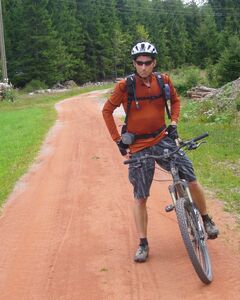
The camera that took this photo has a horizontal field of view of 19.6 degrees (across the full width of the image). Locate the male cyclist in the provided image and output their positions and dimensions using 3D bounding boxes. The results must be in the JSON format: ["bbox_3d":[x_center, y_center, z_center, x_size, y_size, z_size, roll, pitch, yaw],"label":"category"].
[{"bbox_3d":[0.336,-0.005,5.760,0.950,1.780,0.560,0,6,2],"label":"male cyclist"}]

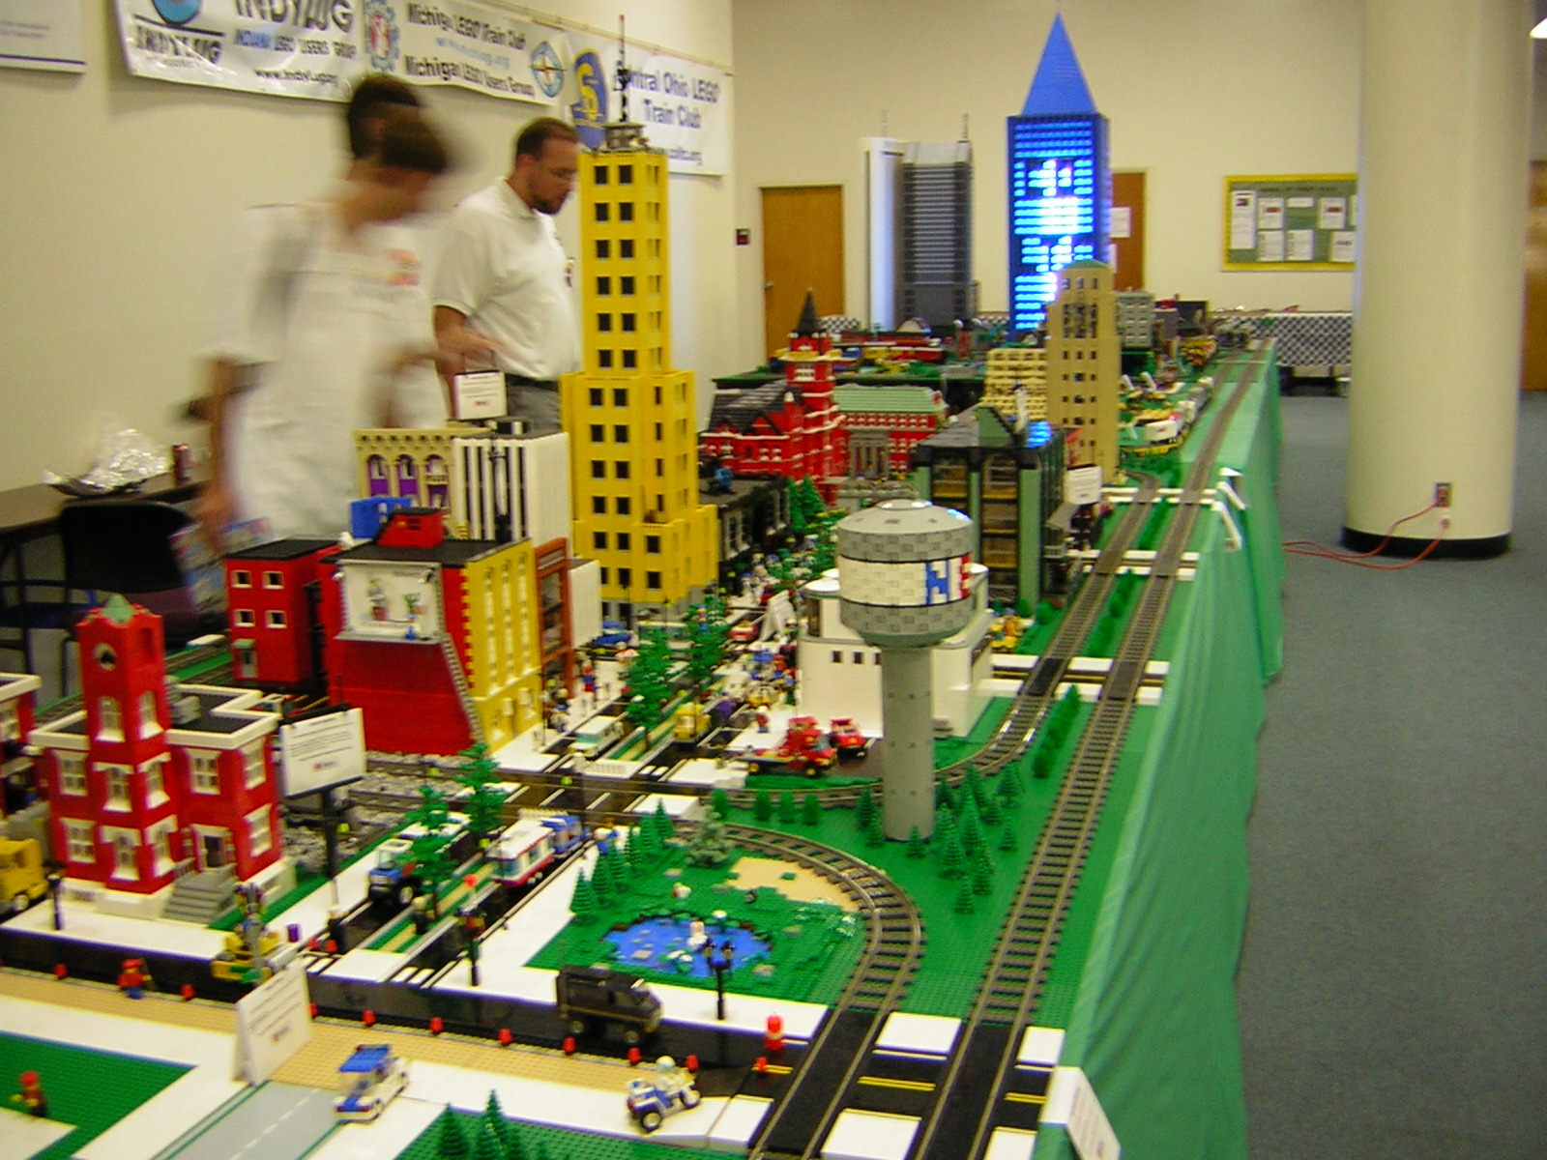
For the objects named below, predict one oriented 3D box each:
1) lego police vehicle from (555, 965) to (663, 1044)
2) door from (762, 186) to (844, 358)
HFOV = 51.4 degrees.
[{"bbox_3d":[-0.150,0.395,1.498,0.098,0.059,0.036,3,12,22],"label":"lego police vehicle"},{"bbox_3d":[0.345,-3.139,17.351,0.910,2.100,0.060,2,12,17],"label":"door"}]

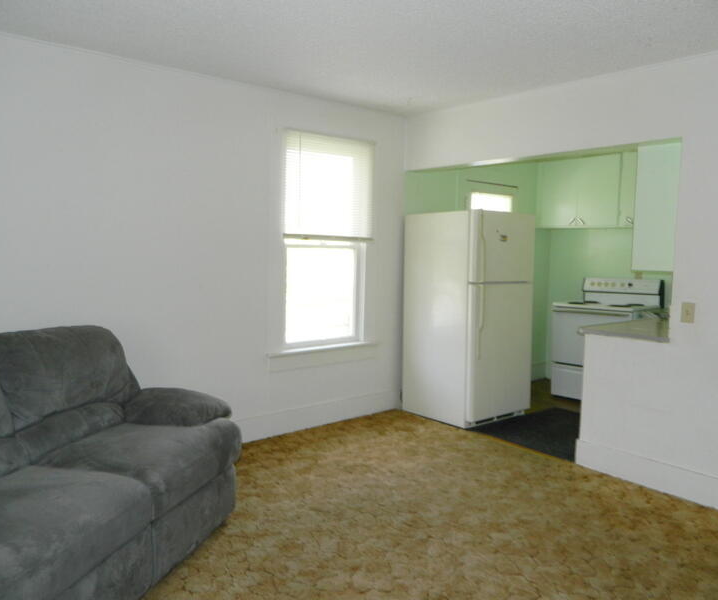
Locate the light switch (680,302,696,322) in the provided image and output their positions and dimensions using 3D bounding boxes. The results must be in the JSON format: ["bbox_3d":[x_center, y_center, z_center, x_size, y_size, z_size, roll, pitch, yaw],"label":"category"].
[{"bbox_3d":[1.878,0.073,3.298,0.012,0.115,0.070,-4,7,-39],"label":"light switch"}]

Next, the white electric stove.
[{"bbox_3d":[2.301,0.385,5.369,0.640,1.150,0.760,-4,7,-39],"label":"white electric stove"}]

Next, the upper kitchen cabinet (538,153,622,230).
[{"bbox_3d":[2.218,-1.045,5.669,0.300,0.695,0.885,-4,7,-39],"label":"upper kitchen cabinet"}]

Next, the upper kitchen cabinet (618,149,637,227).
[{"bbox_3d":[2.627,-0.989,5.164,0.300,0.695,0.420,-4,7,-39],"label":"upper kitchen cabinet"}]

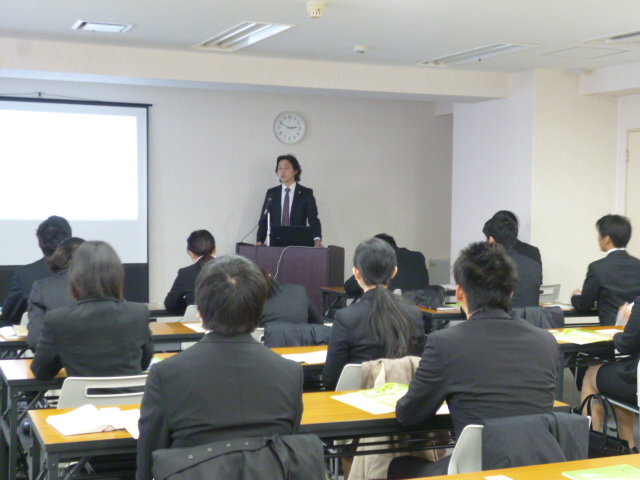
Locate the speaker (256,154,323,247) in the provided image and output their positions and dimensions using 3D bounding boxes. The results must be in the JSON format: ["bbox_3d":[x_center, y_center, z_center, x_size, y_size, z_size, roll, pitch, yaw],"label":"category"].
[{"bbox_3d":[-0.248,0.176,7.972,0.530,1.720,0.360,1,3,-4],"label":"speaker"}]

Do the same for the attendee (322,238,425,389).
[{"bbox_3d":[0.220,0.605,4.122,0.470,1.240,0.700,0,3,-22],"label":"attendee"}]

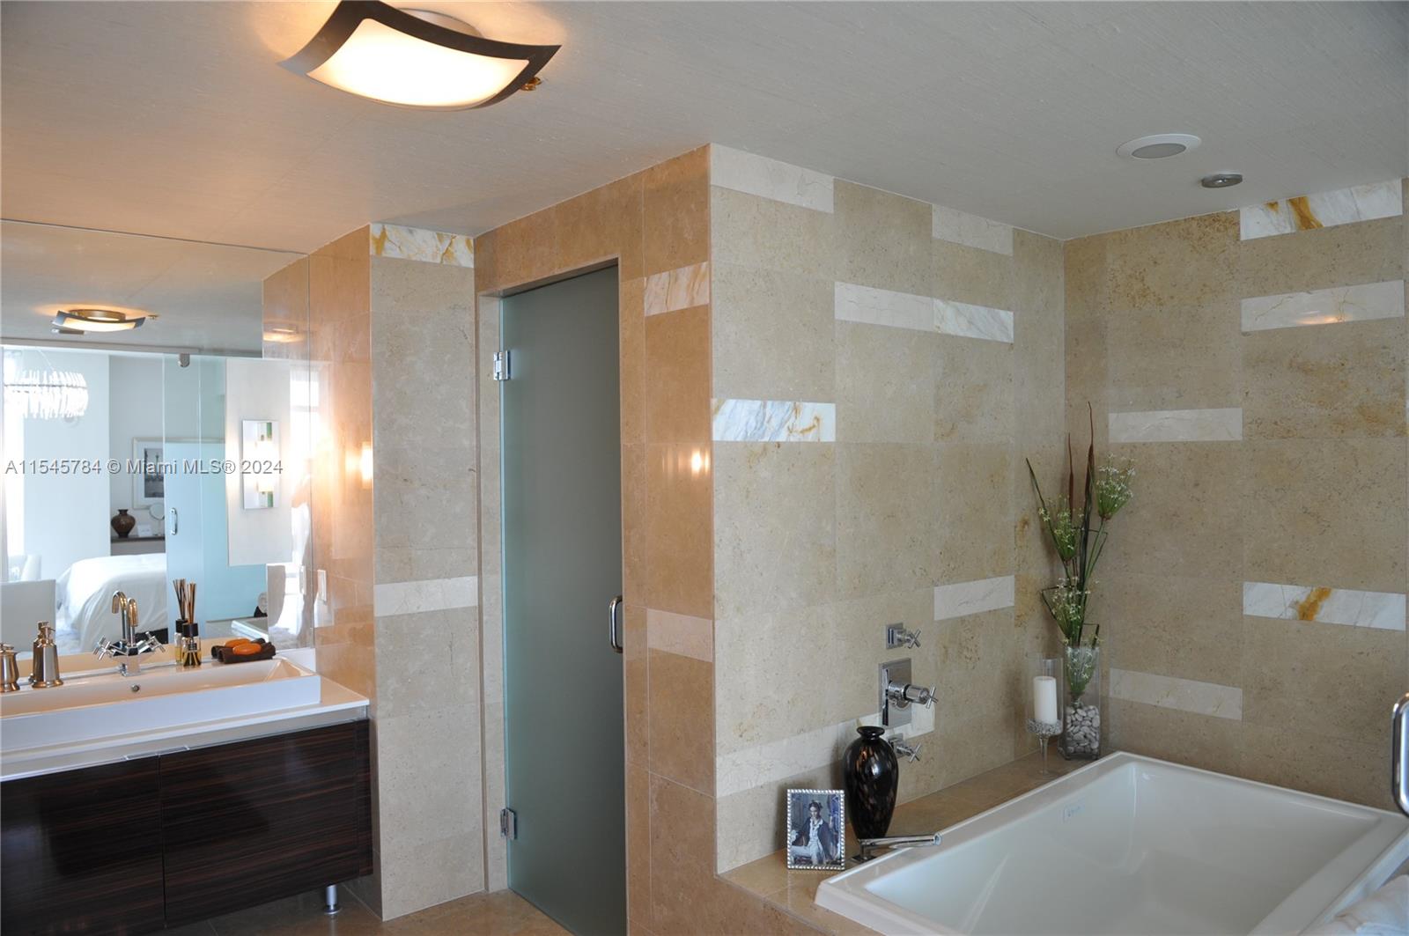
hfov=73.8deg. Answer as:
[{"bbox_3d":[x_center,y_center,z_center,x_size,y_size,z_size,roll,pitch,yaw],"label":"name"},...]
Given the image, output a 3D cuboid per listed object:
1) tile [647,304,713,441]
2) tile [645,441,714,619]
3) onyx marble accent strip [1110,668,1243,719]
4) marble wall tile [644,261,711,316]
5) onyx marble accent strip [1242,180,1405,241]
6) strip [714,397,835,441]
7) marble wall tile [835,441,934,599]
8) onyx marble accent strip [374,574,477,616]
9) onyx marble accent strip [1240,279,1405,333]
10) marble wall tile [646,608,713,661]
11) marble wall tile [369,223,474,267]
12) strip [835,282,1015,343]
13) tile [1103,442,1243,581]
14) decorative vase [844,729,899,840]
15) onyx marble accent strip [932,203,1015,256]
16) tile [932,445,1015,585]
[{"bbox_3d":[-0.066,-0.241,2.467,0.012,0.346,0.278,-1,1,-40],"label":"tile"},{"bbox_3d":[-0.063,0.162,2.508,0.020,0.460,0.273,-1,1,-40],"label":"tile"},{"bbox_3d":[1.599,0.762,3.194,0.012,0.103,0.437,-1,1,-40],"label":"onyx marble accent strip"},{"bbox_3d":[-0.069,-0.472,2.502,0.020,0.107,0.273,-1,1,-40],"label":"marble wall tile"},{"bbox_3d":[1.922,-0.804,2.936,0.013,0.107,0.443,-1,1,-40],"label":"onyx marble accent strip"},{"bbox_3d":[0.194,-0.124,2.536,0.463,0.105,0.013,-1,1,-40],"label":"strip"},{"bbox_3d":[0.544,0.151,2.805,0.459,0.454,0.012,-1,1,-40],"label":"marble wall tile"},{"bbox_3d":[-0.952,0.441,3.233,0.367,0.106,0.012,-1,1,-40],"label":"onyx marble accent strip"},{"bbox_3d":[1.868,-0.487,2.853,0.012,0.105,0.429,-1,1,-40],"label":"onyx marble accent strip"},{"bbox_3d":[-0.060,0.440,2.473,0.012,0.106,0.278,-1,1,-40],"label":"marble wall tile"},{"bbox_3d":[-0.975,-0.766,3.258,0.374,0.106,0.020,-1,1,-40],"label":"marble wall tile"},{"bbox_3d":[0.721,-0.483,2.977,0.919,0.105,0.013,-1,1,-40],"label":"strip"},{"bbox_3d":[1.642,0.144,3.286,0.013,0.466,0.452,-1,1,-40],"label":"tile"},{"bbox_3d":[0.463,0.879,2.610,0.153,0.298,0.153,-1,1,0],"label":"decorative vase"},{"bbox_3d":[0.894,-0.782,3.123,0.459,0.105,0.013,-1,1,-40],"label":"onyx marble accent strip"},{"bbox_3d":[0.893,0.145,3.101,0.457,0.454,0.012,-1,1,-40],"label":"tile"}]

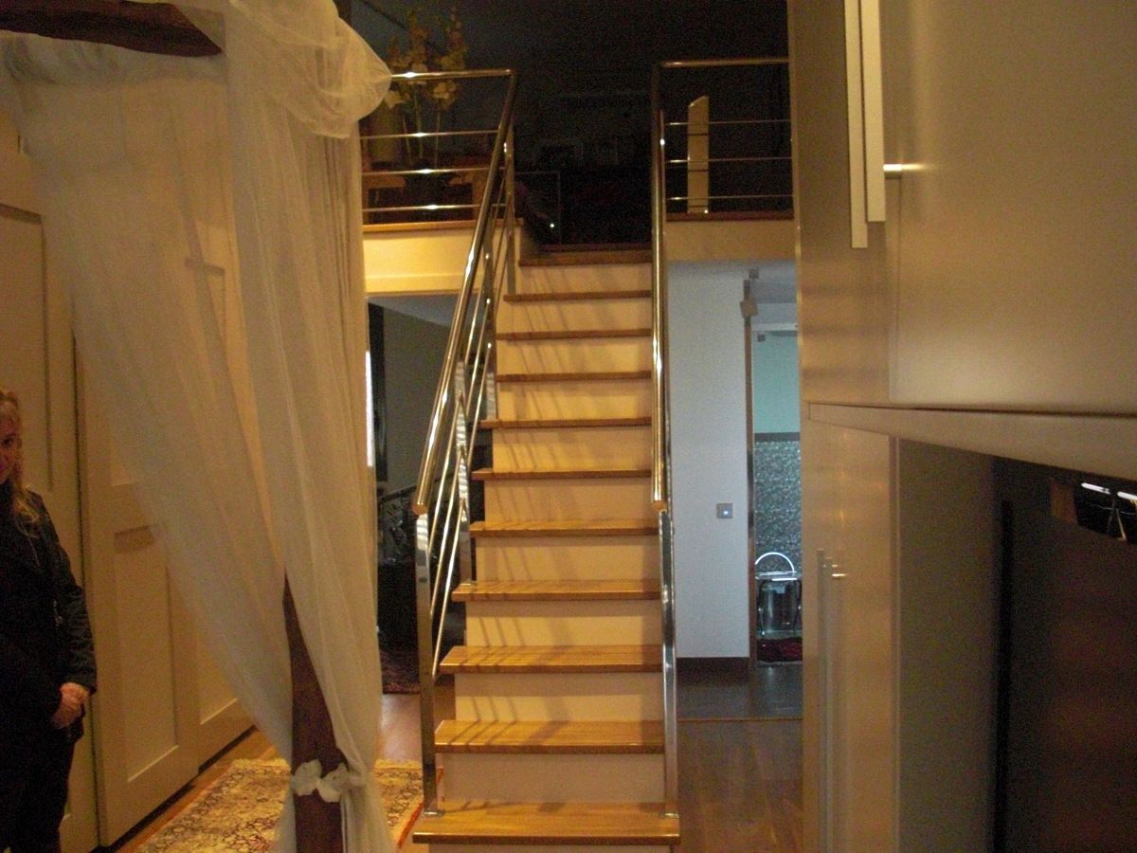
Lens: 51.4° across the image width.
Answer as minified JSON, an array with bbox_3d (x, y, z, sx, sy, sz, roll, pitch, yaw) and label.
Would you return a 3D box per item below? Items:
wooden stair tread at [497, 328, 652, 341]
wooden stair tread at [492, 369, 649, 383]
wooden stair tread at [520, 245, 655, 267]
[{"bbox_3d":[0.069,-0.412,5.396,0.763,0.029,0.266,-1,2,5],"label":"wooden stair tread"},{"bbox_3d":[0.053,-0.214,5.152,0.763,0.029,0.266,-1,2,5],"label":"wooden stair tread"},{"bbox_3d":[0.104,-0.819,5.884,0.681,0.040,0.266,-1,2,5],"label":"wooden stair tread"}]

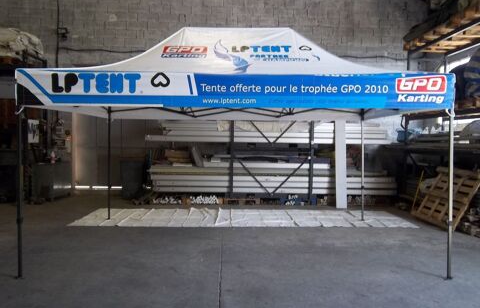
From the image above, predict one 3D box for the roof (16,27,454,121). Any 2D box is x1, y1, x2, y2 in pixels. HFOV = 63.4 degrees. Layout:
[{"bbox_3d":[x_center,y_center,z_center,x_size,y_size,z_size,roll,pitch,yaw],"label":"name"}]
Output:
[{"bbox_3d":[-0.041,-1.171,5.548,4.660,1.240,2.970,0,3,0],"label":"roof"}]

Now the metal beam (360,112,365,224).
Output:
[{"bbox_3d":[2.255,0.208,7.088,0.045,2.040,0.045,0,3,0],"label":"metal beam"}]

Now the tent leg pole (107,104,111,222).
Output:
[{"bbox_3d":[-2.374,0.171,7.056,0.045,2.060,0.045,0,3,0],"label":"tent leg pole"}]

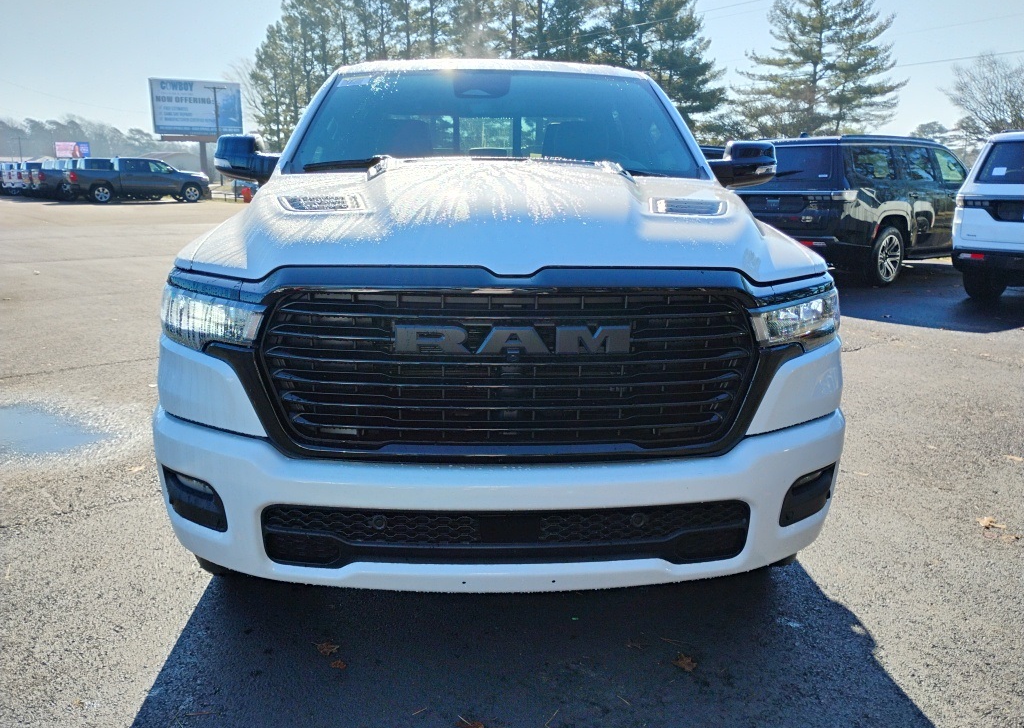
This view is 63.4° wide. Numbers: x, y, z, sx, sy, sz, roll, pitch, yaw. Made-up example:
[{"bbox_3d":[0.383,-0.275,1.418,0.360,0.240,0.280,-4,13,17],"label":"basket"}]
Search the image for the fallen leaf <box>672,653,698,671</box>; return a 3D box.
[{"bbox_3d":[0.510,0.867,2.433,0.080,0.018,0.090,0,13,-2],"label":"fallen leaf"}]

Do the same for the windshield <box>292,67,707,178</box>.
[{"bbox_3d":[-0.062,-1.075,3.598,1.670,0.170,0.930,0,46,-2],"label":"windshield"}]

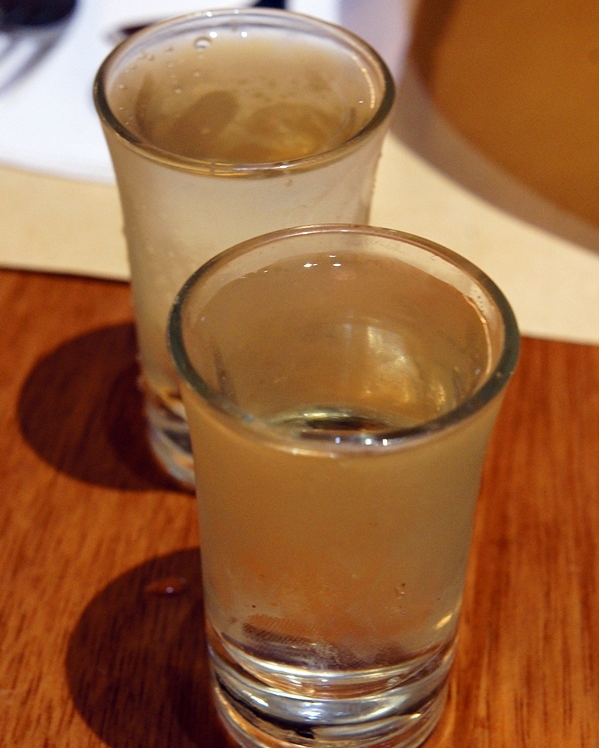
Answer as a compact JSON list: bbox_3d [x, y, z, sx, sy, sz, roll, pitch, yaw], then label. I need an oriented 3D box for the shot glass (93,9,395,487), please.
[{"bbox_3d":[-0.009,-0.018,0.319,0.048,0.075,0.048,1,42,0],"label":"shot glass"}]

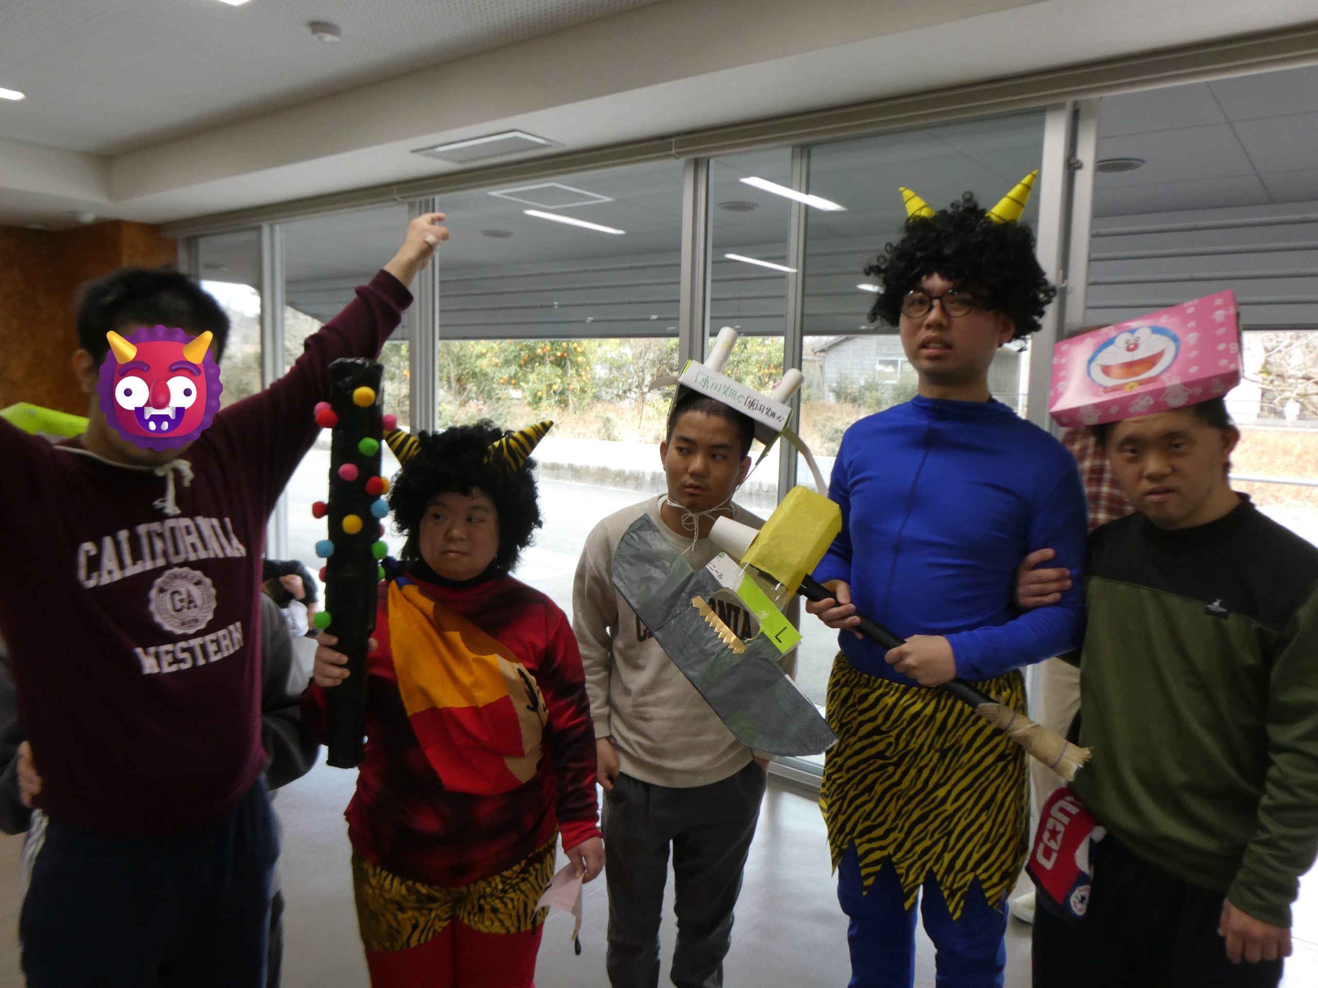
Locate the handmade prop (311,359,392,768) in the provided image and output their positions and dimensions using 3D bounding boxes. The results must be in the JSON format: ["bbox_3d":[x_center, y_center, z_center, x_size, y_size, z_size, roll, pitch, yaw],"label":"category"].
[{"bbox_3d":[-0.431,0.119,1.280,0.095,0.602,0.095,7,17,0],"label":"handmade prop"}]

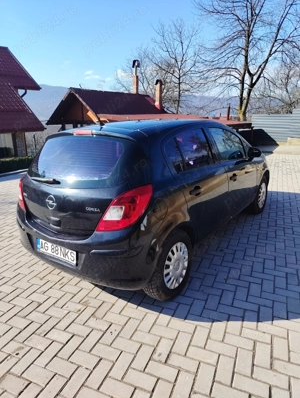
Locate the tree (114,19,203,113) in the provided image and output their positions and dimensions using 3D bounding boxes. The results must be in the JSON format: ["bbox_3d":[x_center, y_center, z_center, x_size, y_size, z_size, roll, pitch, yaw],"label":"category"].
[{"bbox_3d":[1.123,-11.640,27.901,8.800,11.290,7.800,-1,16,0],"label":"tree"}]

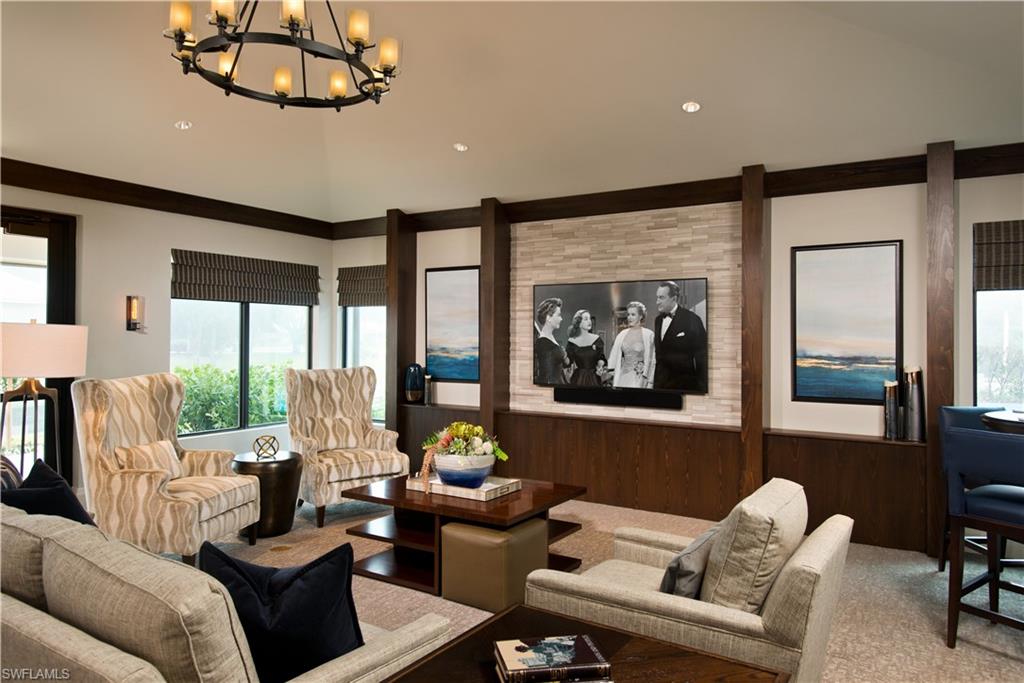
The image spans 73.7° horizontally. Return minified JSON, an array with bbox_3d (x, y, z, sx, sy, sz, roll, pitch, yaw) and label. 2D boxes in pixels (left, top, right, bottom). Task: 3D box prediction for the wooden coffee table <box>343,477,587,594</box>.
[{"bbox_3d":[-0.291,1.187,4.317,1.225,0.496,0.920,0,0,32],"label":"wooden coffee table"}]

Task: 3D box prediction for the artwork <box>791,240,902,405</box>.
[{"bbox_3d":[2.419,-0.127,4.949,0.719,1.148,0.045,0,1,31],"label":"artwork"}]

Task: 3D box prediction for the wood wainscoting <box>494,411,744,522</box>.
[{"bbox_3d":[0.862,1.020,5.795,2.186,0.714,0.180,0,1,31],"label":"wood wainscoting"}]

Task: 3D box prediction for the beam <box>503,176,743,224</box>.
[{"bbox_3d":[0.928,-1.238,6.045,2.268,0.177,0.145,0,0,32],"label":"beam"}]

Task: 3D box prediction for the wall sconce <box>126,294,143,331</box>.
[{"bbox_3d":[-3.089,-0.231,5.601,0.100,0.288,0.100,0,1,31],"label":"wall sconce"}]

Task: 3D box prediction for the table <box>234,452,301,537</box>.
[{"bbox_3d":[-1.846,1.150,5.159,0.503,0.558,0.503,0,0,0],"label":"table"}]

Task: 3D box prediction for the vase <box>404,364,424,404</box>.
[{"bbox_3d":[-0.994,0.426,6.959,0.194,0.403,0.194,0,0,0],"label":"vase"}]

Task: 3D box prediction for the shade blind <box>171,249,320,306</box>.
[{"bbox_3d":[-2.652,-0.628,7.023,0.080,0.450,1.762,0,0,32],"label":"shade blind"}]

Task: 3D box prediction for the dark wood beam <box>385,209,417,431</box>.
[{"bbox_3d":[-1.156,0.041,7.176,0.149,2.770,0.296,0,0,32],"label":"dark wood beam"}]

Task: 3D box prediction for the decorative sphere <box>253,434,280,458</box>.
[{"bbox_3d":[-1.814,0.781,5.076,0.181,0.181,0.181,0,0,32],"label":"decorative sphere"}]

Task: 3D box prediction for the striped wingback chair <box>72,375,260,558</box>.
[{"bbox_3d":[-2.184,0.811,4.406,0.860,1.140,0.760,0,0,11],"label":"striped wingback chair"}]

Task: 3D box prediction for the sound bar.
[{"bbox_3d":[0.895,0.486,5.847,1.142,0.120,0.100,0,1,31],"label":"sound bar"}]

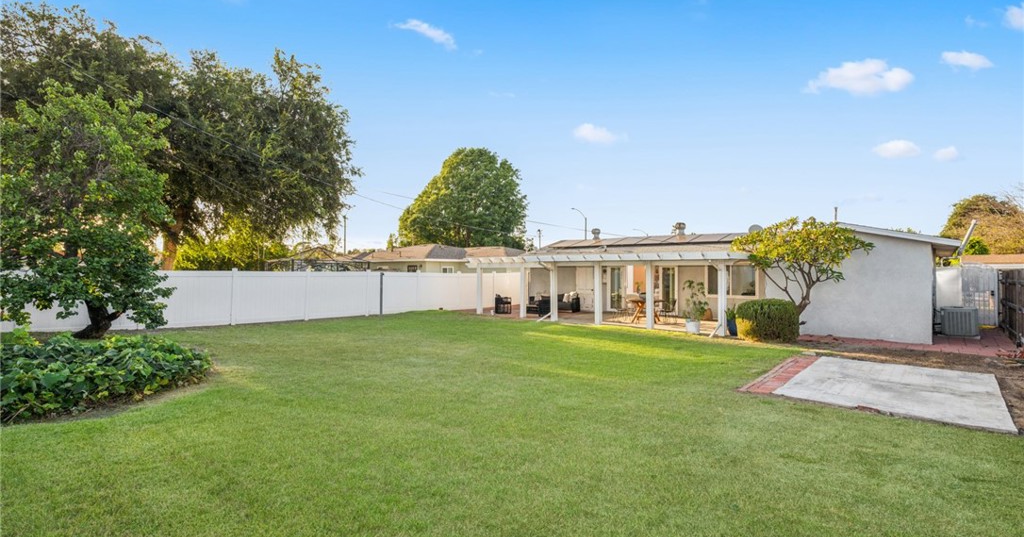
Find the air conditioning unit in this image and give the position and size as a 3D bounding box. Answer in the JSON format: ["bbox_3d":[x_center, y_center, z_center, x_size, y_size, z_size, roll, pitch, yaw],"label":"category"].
[{"bbox_3d":[13.150,1.585,13.330,0.780,0.800,0.760,0,-1,44],"label":"air conditioning unit"}]

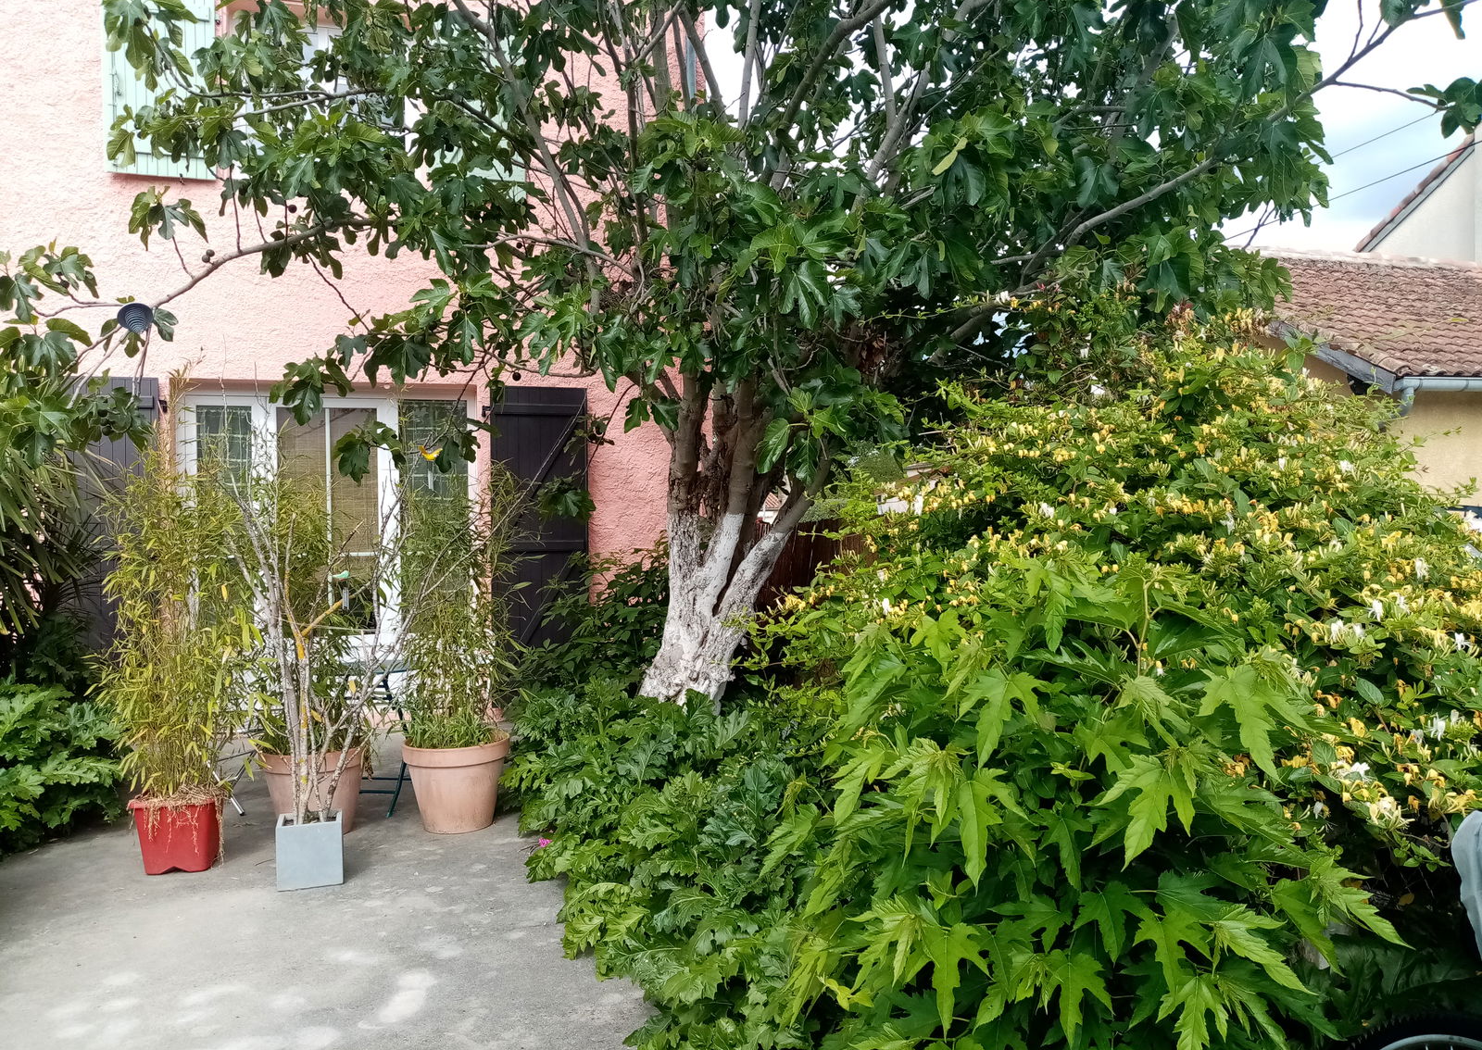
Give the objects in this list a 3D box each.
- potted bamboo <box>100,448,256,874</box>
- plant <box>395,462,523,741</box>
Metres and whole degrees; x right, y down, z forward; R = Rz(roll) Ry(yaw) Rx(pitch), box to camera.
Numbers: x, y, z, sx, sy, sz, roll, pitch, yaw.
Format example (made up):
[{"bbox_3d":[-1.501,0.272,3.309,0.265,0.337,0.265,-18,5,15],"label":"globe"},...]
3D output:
[{"bbox_3d":[-2.444,0.560,4.860,0.610,1.780,0.540,-1,2,-19],"label":"potted bamboo"},{"bbox_3d":[-1.346,0.381,5.360,0.560,1.320,0.540,-1,2,-19],"label":"plant"}]

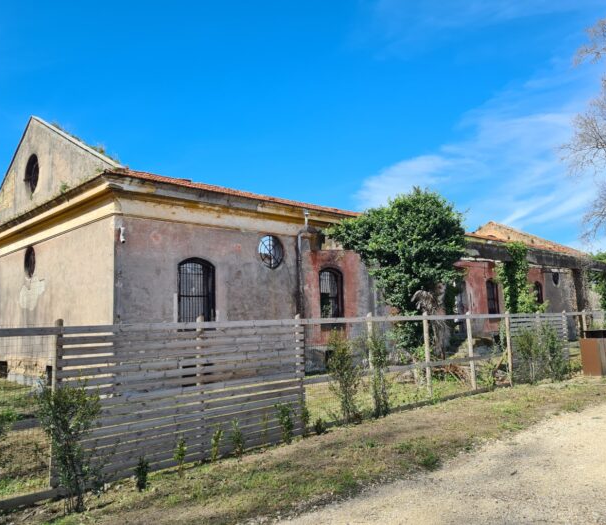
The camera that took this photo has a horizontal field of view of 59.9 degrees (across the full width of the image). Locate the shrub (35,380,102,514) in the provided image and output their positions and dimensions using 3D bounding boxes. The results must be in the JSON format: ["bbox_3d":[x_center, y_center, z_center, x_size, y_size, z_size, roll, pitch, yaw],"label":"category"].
[{"bbox_3d":[-2.135,1.666,4.788,0.583,1.161,0.583,5,-10,-43],"label":"shrub"}]

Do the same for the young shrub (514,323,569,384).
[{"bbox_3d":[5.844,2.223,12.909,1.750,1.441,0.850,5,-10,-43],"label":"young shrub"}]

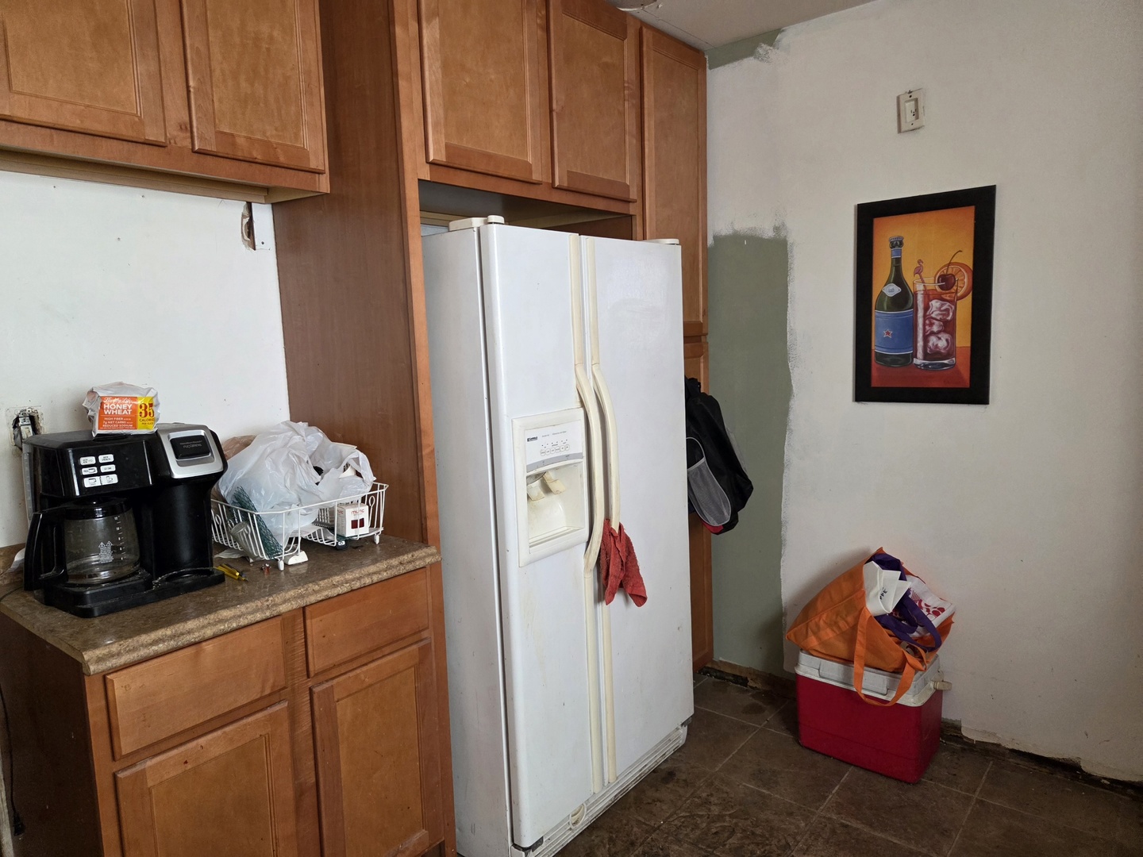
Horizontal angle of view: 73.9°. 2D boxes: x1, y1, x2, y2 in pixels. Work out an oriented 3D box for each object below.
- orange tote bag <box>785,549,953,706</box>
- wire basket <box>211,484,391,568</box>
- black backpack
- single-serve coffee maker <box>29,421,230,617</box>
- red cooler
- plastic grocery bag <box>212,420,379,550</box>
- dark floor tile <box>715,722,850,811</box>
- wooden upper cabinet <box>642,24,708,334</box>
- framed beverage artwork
[{"bbox_3d":[0.992,0.621,2.543,0.480,0.405,0.330,3,9,39],"label":"orange tote bag"},{"bbox_3d":[-0.738,0.234,2.031,0.410,0.135,0.370,3,9,39],"label":"wire basket"},{"bbox_3d":[0.480,0.091,2.778,0.230,0.530,0.290,-12,-1,40],"label":"black backpack"},{"bbox_3d":[-0.967,0.185,1.651,0.265,0.343,0.290,3,9,39],"label":"single-serve coffee maker"},{"bbox_3d":[1.010,0.923,2.582,0.395,0.335,0.290,3,9,39],"label":"red cooler"},{"bbox_3d":[-0.730,0.134,2.026,0.300,0.293,0.295,3,9,39],"label":"plastic grocery bag"},{"bbox_3d":[0.718,1.117,2.510,0.338,0.010,0.357,3,9,39],"label":"dark floor tile"},{"bbox_3d":[0.187,-0.888,2.966,0.560,1.080,0.450,3,9,39],"label":"wooden upper cabinet"},{"bbox_3d":[1.161,-0.422,2.522,0.424,0.682,0.022,3,9,39],"label":"framed beverage artwork"}]

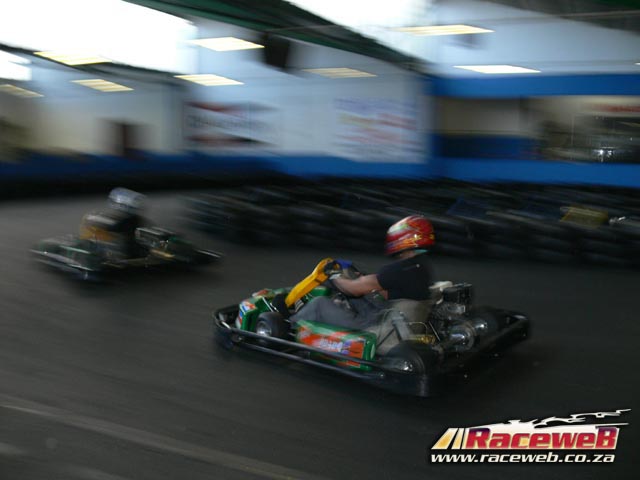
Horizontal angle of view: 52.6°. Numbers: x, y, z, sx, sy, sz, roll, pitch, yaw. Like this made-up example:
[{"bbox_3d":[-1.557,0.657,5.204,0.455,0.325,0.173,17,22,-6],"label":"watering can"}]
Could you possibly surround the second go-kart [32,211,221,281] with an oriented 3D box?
[{"bbox_3d":[-2.551,0.019,8.488,1.400,0.640,1.900,6,10,40],"label":"second go-kart"}]

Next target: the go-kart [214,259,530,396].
[{"bbox_3d":[0.345,0.475,4.838,1.900,0.650,1.400,6,10,39],"label":"go-kart"}]

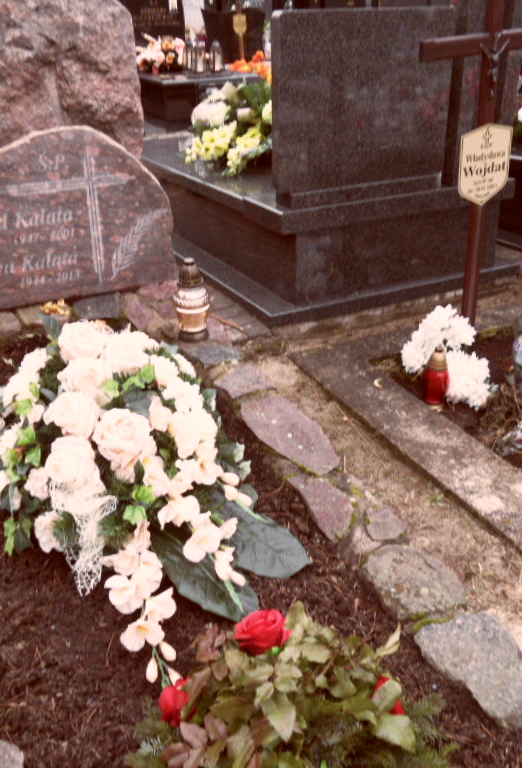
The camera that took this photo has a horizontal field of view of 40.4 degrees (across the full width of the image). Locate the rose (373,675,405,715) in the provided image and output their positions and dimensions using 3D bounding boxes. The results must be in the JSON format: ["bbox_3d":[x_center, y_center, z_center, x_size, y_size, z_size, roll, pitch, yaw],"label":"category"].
[{"bbox_3d":[0.186,0.450,1.030,0.065,0.065,0.065,-13,26,-19],"label":"rose"}]

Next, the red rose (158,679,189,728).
[{"bbox_3d":[-0.133,0.484,1.080,0.055,0.075,0.055,-14,28,-22],"label":"red rose"}]

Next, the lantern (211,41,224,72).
[{"bbox_3d":[-0.478,-3.592,7.800,0.135,0.360,0.135,-14,28,-22],"label":"lantern"}]

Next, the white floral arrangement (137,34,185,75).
[{"bbox_3d":[-1.051,-3.481,7.500,0.500,0.420,0.420,-14,28,-22],"label":"white floral arrangement"}]

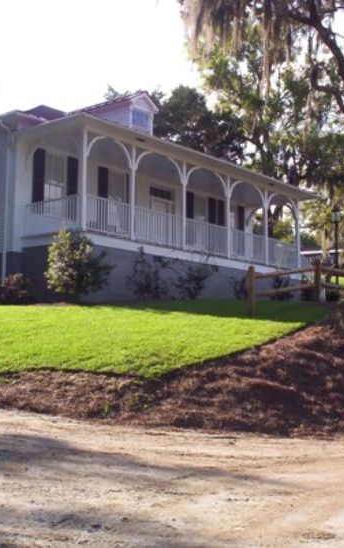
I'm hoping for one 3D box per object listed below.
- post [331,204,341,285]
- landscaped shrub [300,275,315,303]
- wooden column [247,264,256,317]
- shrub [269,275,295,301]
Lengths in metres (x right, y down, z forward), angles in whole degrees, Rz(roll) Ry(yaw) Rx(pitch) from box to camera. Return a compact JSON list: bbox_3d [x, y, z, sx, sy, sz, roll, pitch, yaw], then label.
[{"bbox_3d":[5.743,-0.882,26.689,0.290,3.138,0.290,0,-7,0],"label":"post"},{"bbox_3d":[4.708,0.509,26.421,0.646,0.955,0.680,0,-7,0],"label":"landscaped shrub"},{"bbox_3d":[1.562,0.328,15.061,0.140,1.019,0.140,5,-9,-36],"label":"wooden column"},{"bbox_3d":[3.614,0.450,25.048,0.779,0.839,0.820,-5,-9,40],"label":"shrub"}]

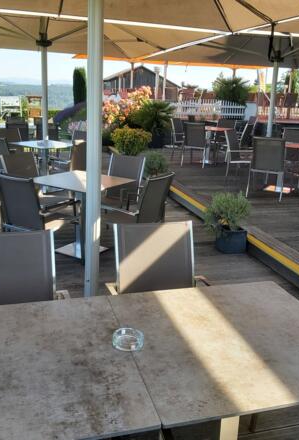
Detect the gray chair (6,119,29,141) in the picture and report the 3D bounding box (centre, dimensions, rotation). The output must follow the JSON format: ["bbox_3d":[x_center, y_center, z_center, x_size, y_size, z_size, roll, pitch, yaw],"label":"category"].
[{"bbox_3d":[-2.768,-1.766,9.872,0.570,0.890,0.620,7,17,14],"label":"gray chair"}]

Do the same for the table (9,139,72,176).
[{"bbox_3d":[-1.737,-0.878,7.268,0.790,0.745,0.790,12,18,30],"label":"table"}]

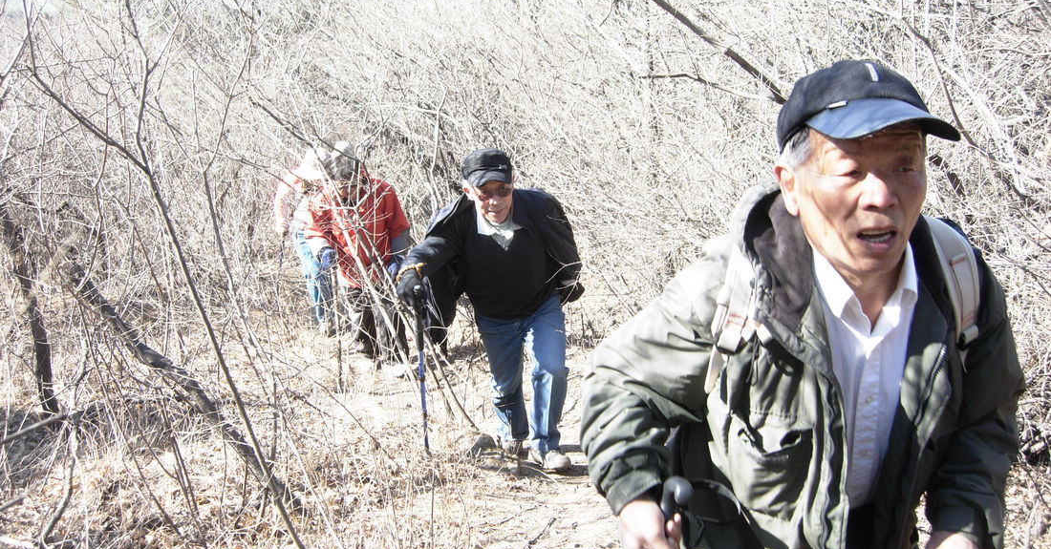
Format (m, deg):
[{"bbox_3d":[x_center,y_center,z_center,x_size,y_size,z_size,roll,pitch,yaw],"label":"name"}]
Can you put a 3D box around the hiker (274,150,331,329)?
[{"bbox_3d":[-1.630,-0.250,8.200,0.560,1.420,0.620,-7,18,-21],"label":"hiker"}]

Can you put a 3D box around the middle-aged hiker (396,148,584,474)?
[{"bbox_3d":[-0.140,0.170,4.470,0.740,1.420,0.760,-2,17,-8],"label":"middle-aged hiker"}]

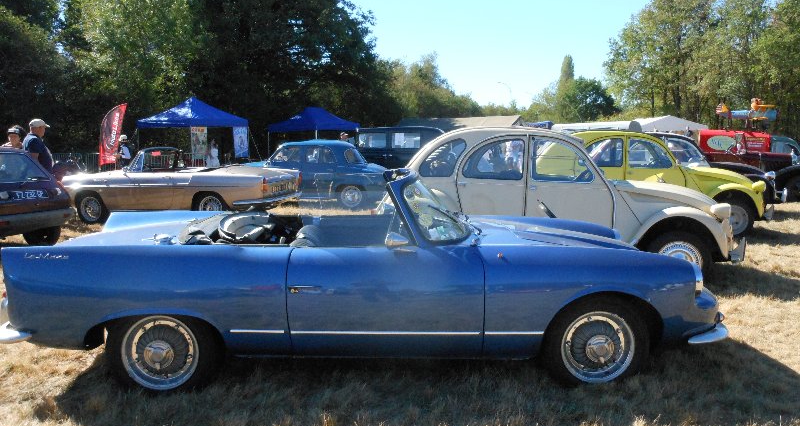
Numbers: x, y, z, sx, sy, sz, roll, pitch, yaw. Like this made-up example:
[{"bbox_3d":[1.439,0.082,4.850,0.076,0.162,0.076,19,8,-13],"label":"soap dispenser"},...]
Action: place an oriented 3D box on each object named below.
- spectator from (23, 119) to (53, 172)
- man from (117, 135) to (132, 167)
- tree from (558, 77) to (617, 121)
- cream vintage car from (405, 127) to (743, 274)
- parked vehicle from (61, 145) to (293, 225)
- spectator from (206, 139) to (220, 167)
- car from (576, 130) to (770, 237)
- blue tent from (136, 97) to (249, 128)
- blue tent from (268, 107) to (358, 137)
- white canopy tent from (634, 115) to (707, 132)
[{"bbox_3d":[-5.422,-0.518,9.704,0.420,1.760,0.520,-1,7,-10],"label":"spectator"},{"bbox_3d":[-8.718,-1.561,20.594,0.420,1.780,0.550,-4,7,-30],"label":"man"},{"bbox_3d":[24.607,-12.926,84.073,8.000,9.200,8.000,0,7,0],"label":"tree"},{"bbox_3d":[1.650,-0.140,6.930,3.830,1.600,1.480,2,7,25],"label":"cream vintage car"},{"bbox_3d":[-3.989,-0.522,11.592,4.260,1.320,1.570,2,7,13],"label":"parked vehicle"},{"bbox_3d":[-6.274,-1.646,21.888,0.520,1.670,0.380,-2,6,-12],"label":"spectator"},{"bbox_3d":[3.729,-0.511,10.218,3.830,1.600,1.480,2,7,20],"label":"car"},{"bbox_3d":[-7.838,-2.757,24.671,3.050,3.250,3.050,2,7,27],"label":"blue tent"},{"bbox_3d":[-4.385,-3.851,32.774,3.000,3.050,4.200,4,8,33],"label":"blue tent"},{"bbox_3d":[21.247,-6.225,52.575,5.200,3.150,8.000,1,7,10],"label":"white canopy tent"}]

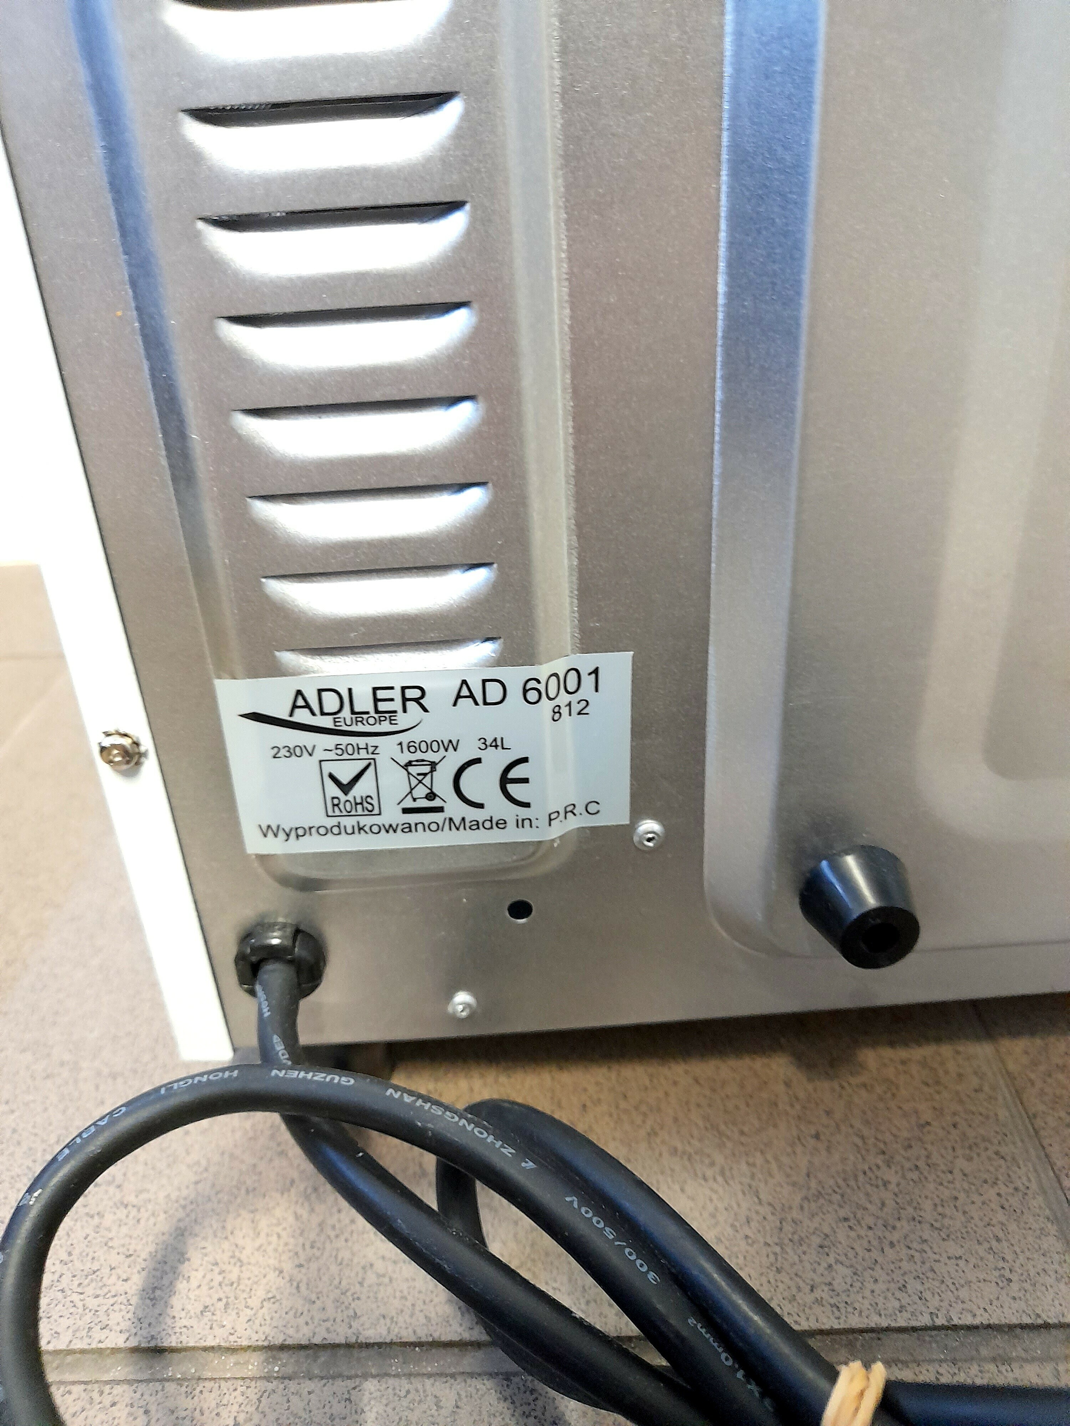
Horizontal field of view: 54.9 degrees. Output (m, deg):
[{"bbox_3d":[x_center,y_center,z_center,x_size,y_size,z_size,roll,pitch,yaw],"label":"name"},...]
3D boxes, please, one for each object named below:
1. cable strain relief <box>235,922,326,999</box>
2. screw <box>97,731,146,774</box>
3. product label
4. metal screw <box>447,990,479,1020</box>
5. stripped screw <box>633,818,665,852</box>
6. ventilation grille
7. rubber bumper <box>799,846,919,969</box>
[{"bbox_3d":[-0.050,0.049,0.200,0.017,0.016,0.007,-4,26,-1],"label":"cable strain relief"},{"bbox_3d":[-0.072,0.007,0.179,0.008,0.008,0.004,-4,26,-1],"label":"screw"},{"bbox_3d":[-0.018,0.008,0.182,0.070,0.035,0.003,-3,26,-1],"label":"product label"},{"bbox_3d":[-0.015,0.060,0.209,0.006,0.006,0.002,-4,26,-1],"label":"metal screw"},{"bbox_3d":[0.021,0.023,0.193,0.006,0.006,0.002,-4,26,-1],"label":"stripped screw"},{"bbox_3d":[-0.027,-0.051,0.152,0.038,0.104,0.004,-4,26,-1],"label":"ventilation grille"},{"bbox_3d":[0.062,0.037,0.191,0.021,0.021,0.014,-4,26,-1],"label":"rubber bumper"}]

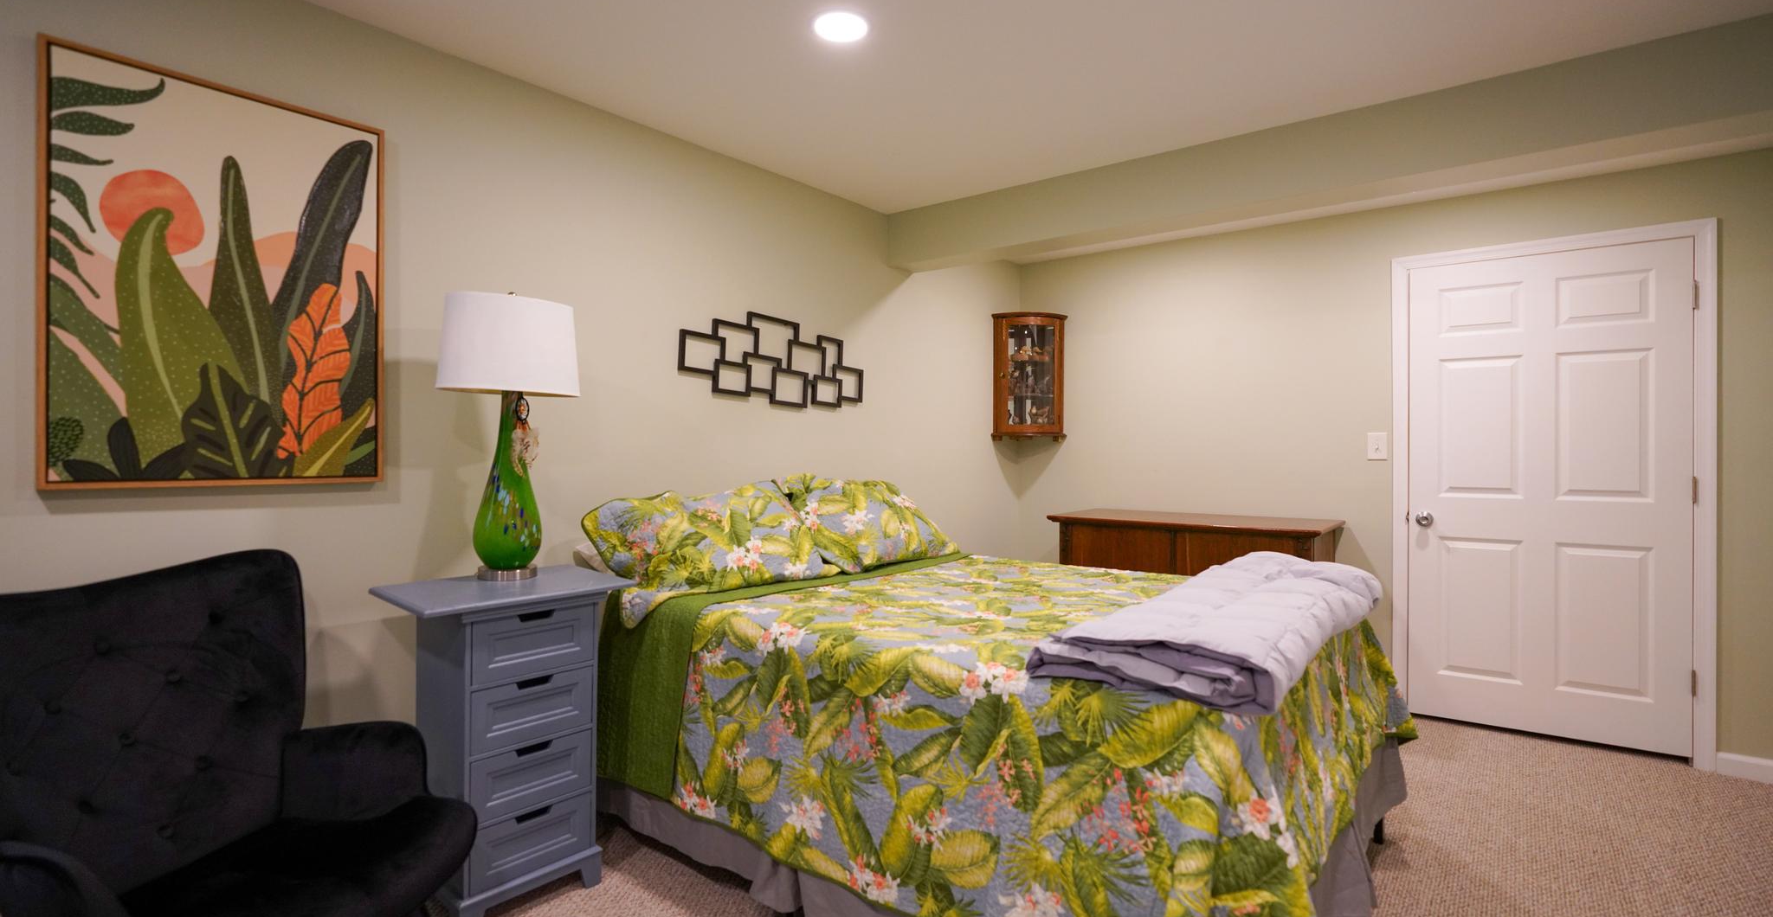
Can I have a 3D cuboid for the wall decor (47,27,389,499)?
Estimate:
[{"bbox_3d":[-1.622,-0.421,1.955,0.040,0.975,0.655,0,0,40],"label":"wall decor"}]

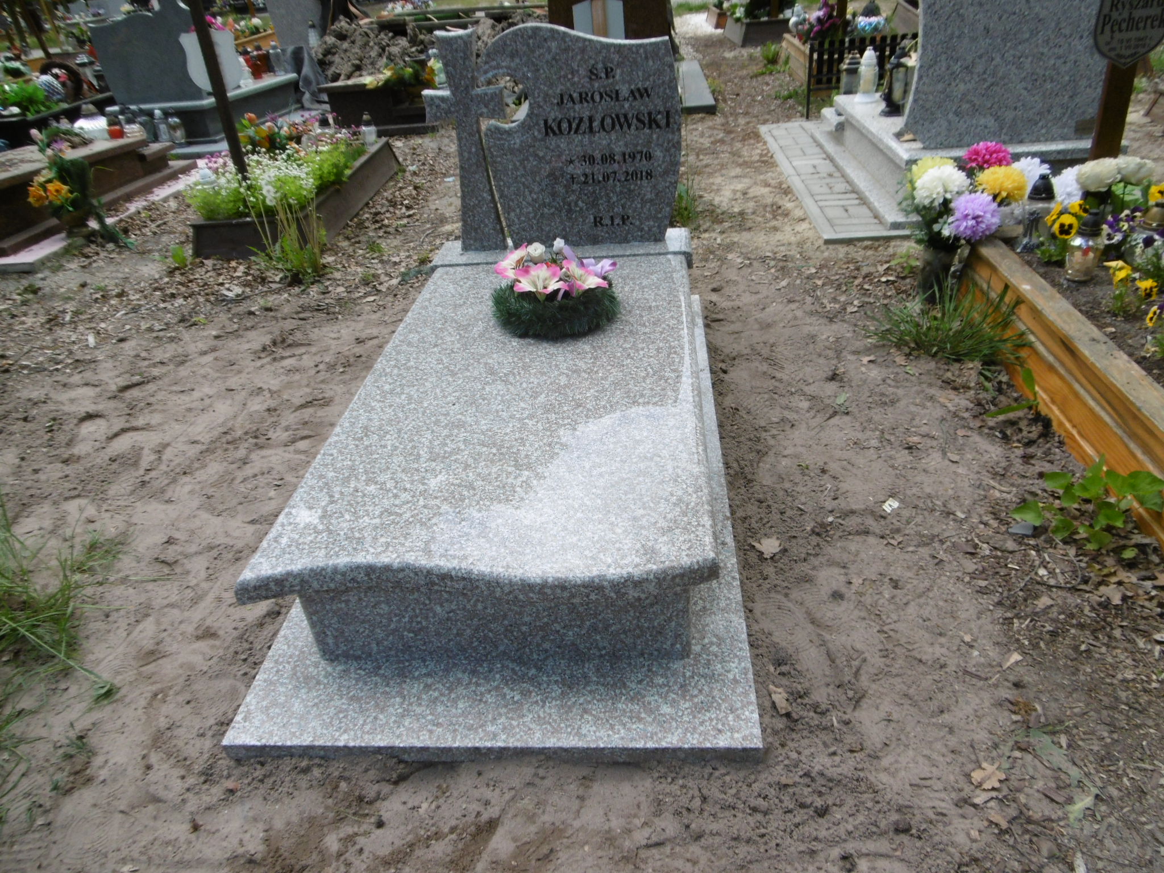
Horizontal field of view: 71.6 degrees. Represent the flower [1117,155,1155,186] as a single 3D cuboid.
[{"bbox_3d":[1.702,-0.820,2.487,0.130,0.092,0.125,15,38,30],"label":"flower"}]

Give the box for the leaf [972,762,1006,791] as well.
[{"bbox_3d":[0.702,0.580,1.387,0.072,0.014,0.044,-28,39,-31],"label":"leaf"}]

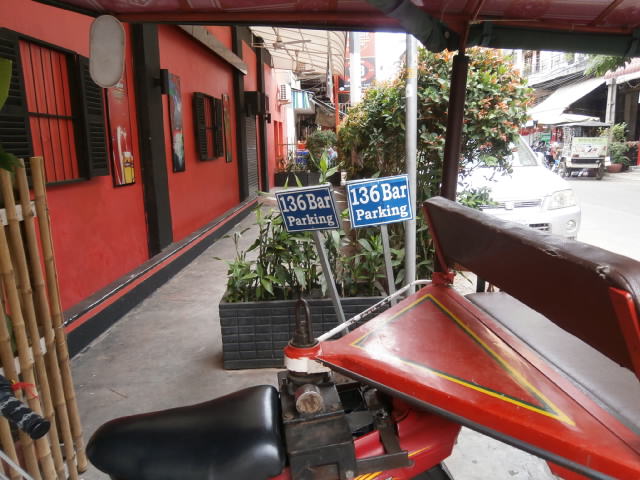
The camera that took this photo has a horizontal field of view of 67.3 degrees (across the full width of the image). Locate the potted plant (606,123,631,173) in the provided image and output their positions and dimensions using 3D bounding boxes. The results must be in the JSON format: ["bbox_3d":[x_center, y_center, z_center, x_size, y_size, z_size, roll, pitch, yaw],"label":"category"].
[{"bbox_3d":[13.074,-4.045,21.090,1.000,2.120,1.000,-1,11,0],"label":"potted plant"}]

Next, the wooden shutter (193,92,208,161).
[{"bbox_3d":[-1.764,-1.690,7.217,0.060,1.000,0.440,-1,11,3],"label":"wooden shutter"}]

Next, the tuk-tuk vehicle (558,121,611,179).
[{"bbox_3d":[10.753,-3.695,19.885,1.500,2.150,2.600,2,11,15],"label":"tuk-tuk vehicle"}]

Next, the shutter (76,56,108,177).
[{"bbox_3d":[-1.932,-1.044,4.126,0.050,0.990,0.430,-1,11,3],"label":"shutter"}]

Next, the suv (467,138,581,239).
[{"bbox_3d":[2.268,-0.847,7.549,1.780,1.680,4.500,0,11,5],"label":"suv"}]

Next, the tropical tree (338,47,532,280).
[{"bbox_3d":[1.066,-0.660,4.614,1.800,2.350,1.600,-1,11,0],"label":"tropical tree"}]

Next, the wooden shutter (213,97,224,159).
[{"bbox_3d":[-1.746,-1.925,8.305,0.050,1.000,0.460,-1,11,3],"label":"wooden shutter"}]

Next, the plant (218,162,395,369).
[{"bbox_3d":[-0.038,0.144,3.271,1.260,1.330,0.520,-1,11,-1],"label":"plant"}]

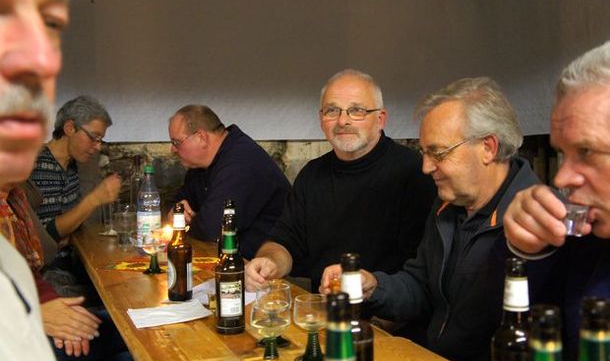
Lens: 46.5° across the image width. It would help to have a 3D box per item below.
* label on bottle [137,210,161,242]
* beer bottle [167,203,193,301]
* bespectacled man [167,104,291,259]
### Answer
[{"bbox_3d":[-0.588,0.166,2.684,0.086,0.128,0.075,0,2,-12],"label":"label on bottle"},{"bbox_3d":[-0.338,0.191,1.939,0.068,0.260,0.068,0,2,0],"label":"beer bottle"},{"bbox_3d":[-0.250,0.396,2.568,0.750,1.300,0.620,-1,3,-23],"label":"bespectacled man"}]

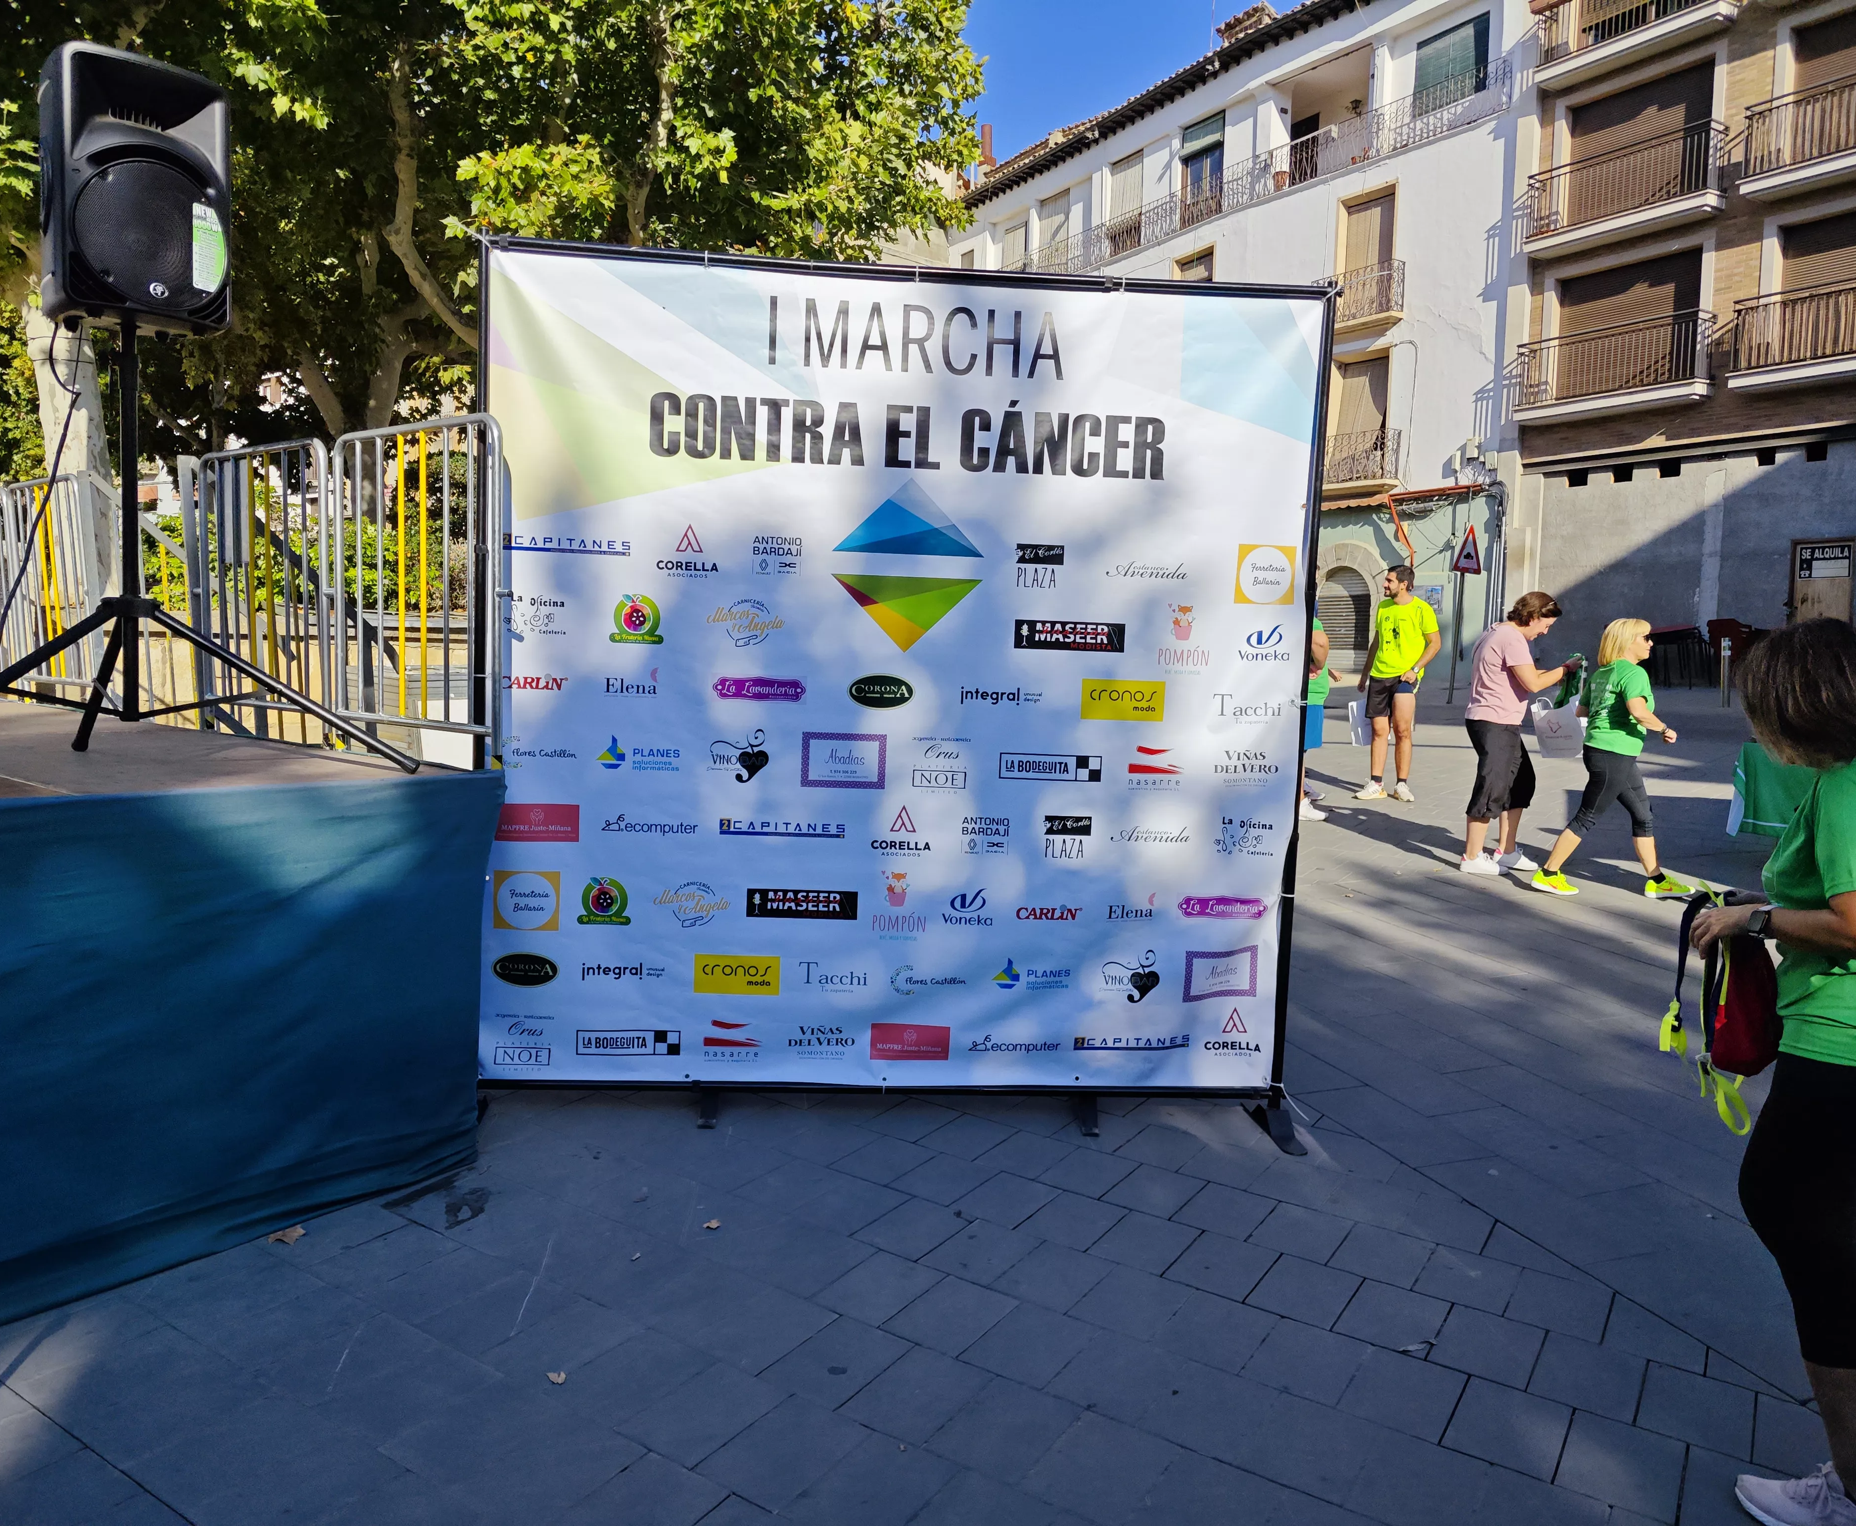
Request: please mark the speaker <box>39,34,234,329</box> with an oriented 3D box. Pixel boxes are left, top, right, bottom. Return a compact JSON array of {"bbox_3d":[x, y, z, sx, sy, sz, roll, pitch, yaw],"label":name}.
[{"bbox_3d":[-2.200,-1.538,3.750,0.400,0.660,0.360,-3,7,-42],"label":"speaker"}]

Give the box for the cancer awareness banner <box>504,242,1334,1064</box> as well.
[{"bbox_3d":[-0.083,-0.216,4.160,2.540,2.540,0.080,2,6,-4],"label":"cancer awareness banner"}]

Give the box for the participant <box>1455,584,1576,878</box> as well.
[{"bbox_3d":[3.473,-0.168,7.950,0.620,1.660,0.500,3,6,8],"label":"participant"}]

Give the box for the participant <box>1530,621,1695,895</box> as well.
[{"bbox_3d":[3.899,-0.036,7.720,0.850,1.600,0.500,2,6,-2],"label":"participant"}]

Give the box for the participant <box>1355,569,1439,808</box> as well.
[{"bbox_3d":[3.642,-0.617,10.500,0.570,1.820,0.400,7,8,43],"label":"participant"}]

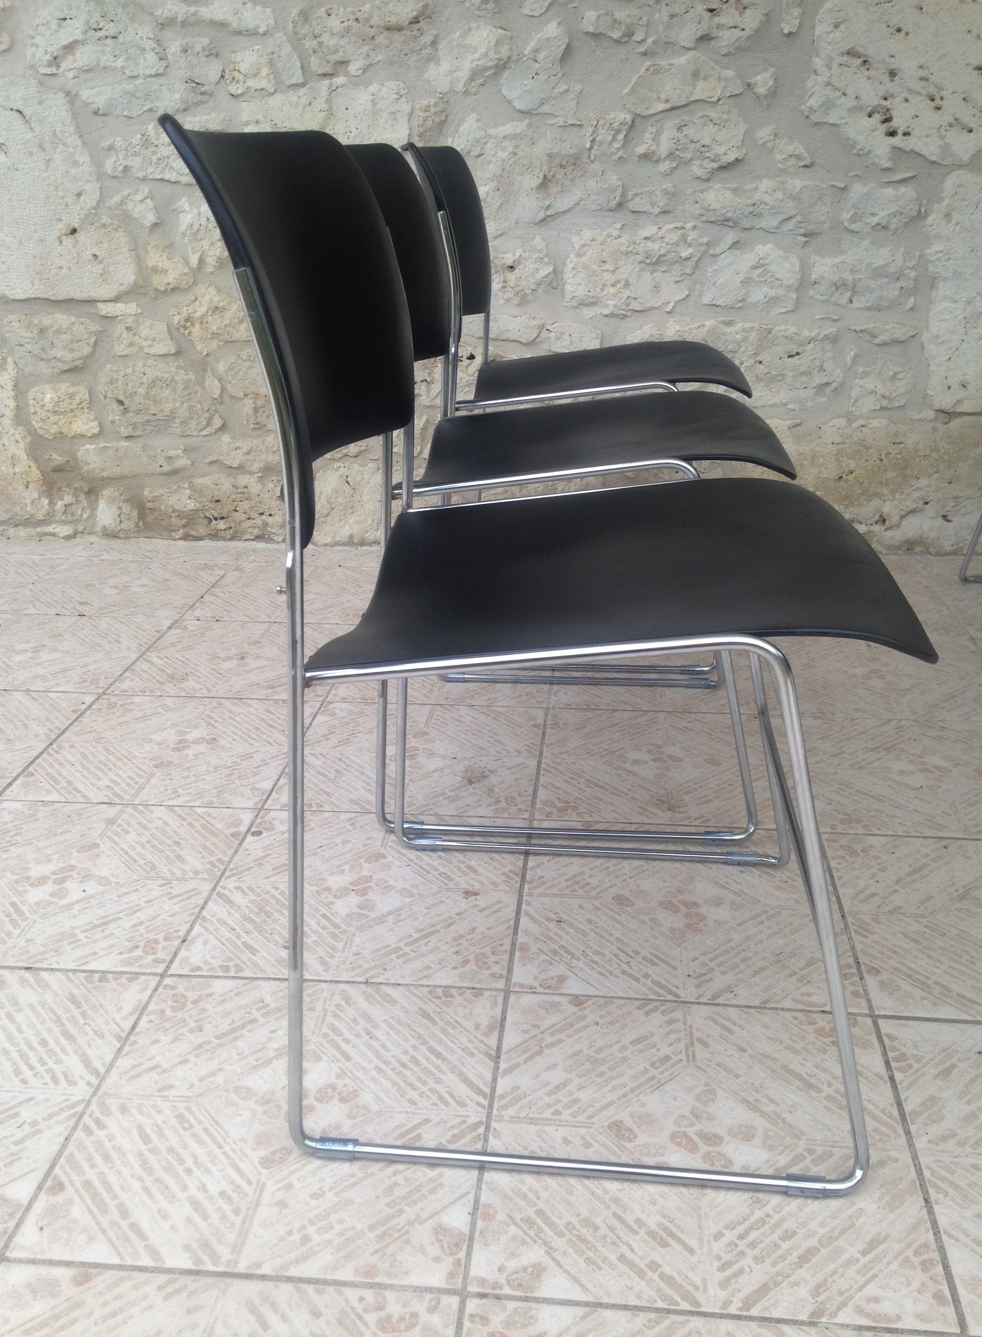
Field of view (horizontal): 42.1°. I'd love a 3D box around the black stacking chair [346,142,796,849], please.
[{"bbox_3d":[0.066,-0.243,1.562,0.540,0.752,0.500,2,21,6],"label":"black stacking chair"}]

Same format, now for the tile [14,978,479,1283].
[{"bbox_3d":[-0.168,0.367,1.053,0.329,0.010,0.338,2,21,6],"label":"tile"}]

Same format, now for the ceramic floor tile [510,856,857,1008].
[{"bbox_3d":[0.199,0.253,1.337,0.329,0.010,0.338,2,21,6],"label":"ceramic floor tile"}]

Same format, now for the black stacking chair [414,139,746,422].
[{"bbox_3d":[0.141,-0.447,2.099,0.541,0.766,0.504,2,21,7],"label":"black stacking chair"}]

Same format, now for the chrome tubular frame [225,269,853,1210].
[{"bbox_3d":[0.086,-0.011,1.082,0.455,0.668,0.500,2,21,6],"label":"chrome tubular frame"}]

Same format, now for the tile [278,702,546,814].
[{"bbox_3d":[-0.098,0.119,1.688,0.329,0.010,0.338,2,21,6],"label":"tile"}]

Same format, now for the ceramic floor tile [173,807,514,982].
[{"bbox_3d":[-0.133,0.243,1.371,0.329,0.010,0.338,2,21,6],"label":"ceramic floor tile"}]

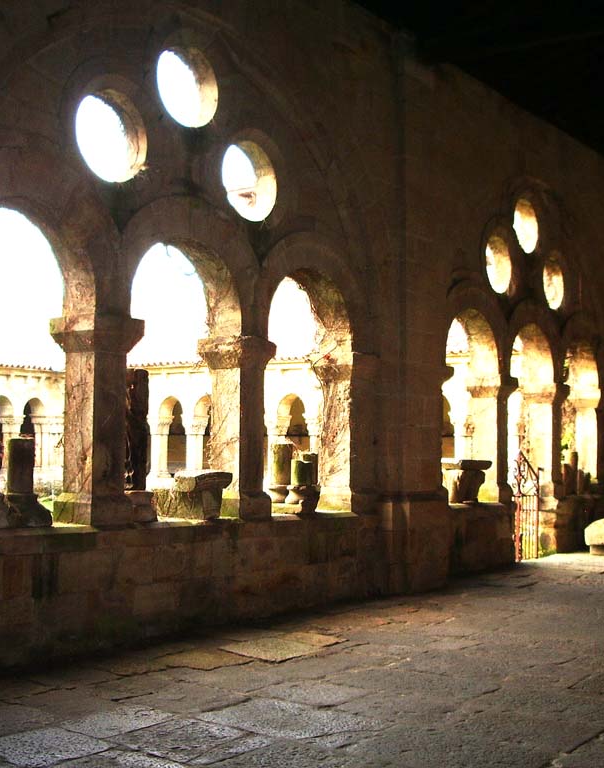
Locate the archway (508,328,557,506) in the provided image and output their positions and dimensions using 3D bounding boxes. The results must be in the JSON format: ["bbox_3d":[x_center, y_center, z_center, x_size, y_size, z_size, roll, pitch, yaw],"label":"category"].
[{"bbox_3d":[3.185,0.417,15.218,0.440,2.580,1.620,-3,-5,37],"label":"archway"}]

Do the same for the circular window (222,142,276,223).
[{"bbox_3d":[-0.659,-1.989,10.269,0.400,0.800,0.820,-3,-5,37],"label":"circular window"}]

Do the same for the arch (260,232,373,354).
[{"bbox_3d":[-0.013,-0.948,10.843,0.420,1.150,1.950,-3,-5,36],"label":"arch"}]

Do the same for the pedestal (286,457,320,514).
[{"bbox_3d":[0.018,1.065,11.071,0.290,0.620,0.290,-3,-5,37],"label":"pedestal"}]

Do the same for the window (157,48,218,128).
[{"bbox_3d":[-1.111,-2.645,9.322,0.270,0.790,0.790,-3,-5,36],"label":"window"}]

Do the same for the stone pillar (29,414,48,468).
[{"bbox_3d":[-8.246,1.862,32.402,0.550,1.660,0.420,-3,-5,37],"label":"stone pillar"}]

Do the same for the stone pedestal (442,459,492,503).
[{"bbox_3d":[2.181,1.314,13.953,0.450,0.600,0.800,-3,-5,37],"label":"stone pedestal"}]

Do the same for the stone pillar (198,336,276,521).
[{"bbox_3d":[-0.619,0.430,9.897,0.530,1.690,0.550,-3,-5,36],"label":"stone pillar"}]

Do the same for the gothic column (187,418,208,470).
[{"bbox_3d":[-3.361,2.026,33.300,0.450,1.800,0.450,-2,-5,31],"label":"gothic column"}]

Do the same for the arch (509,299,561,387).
[{"bbox_3d":[3.191,-0.631,15.293,0.420,1.220,1.820,-3,-5,37],"label":"arch"}]

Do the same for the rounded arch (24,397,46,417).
[{"bbox_3d":[-8.788,0.732,33.384,0.600,0.700,0.900,-3,-5,36],"label":"rounded arch"}]

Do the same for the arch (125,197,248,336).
[{"bbox_3d":[-1.183,-1.094,9.580,0.420,1.240,1.820,-3,-5,37],"label":"arch"}]

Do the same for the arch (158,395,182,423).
[{"bbox_3d":[-3.722,0.712,30.763,0.880,0.780,0.600,-2,-5,28],"label":"arch"}]

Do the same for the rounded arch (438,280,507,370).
[{"bbox_3d":[2.069,-0.752,13.827,0.420,1.240,1.840,-3,-5,37],"label":"rounded arch"}]

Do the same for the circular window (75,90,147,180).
[{"bbox_3d":[-1.651,-2.018,8.553,0.270,0.790,0.790,-3,-5,36],"label":"circular window"}]

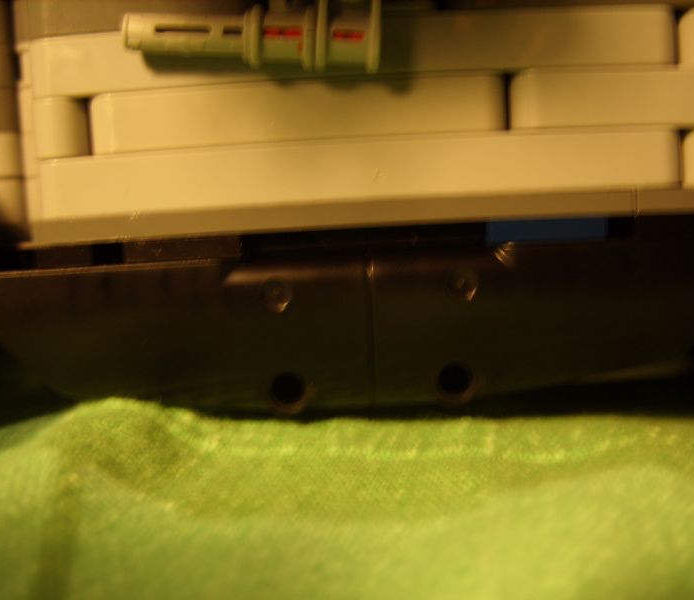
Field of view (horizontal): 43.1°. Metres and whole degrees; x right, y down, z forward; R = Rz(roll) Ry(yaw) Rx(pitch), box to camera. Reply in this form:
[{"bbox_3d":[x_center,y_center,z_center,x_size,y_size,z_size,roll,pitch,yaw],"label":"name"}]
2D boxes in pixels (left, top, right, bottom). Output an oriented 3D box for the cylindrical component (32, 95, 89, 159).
[{"bbox_3d":[-0.039,-0.023,0.120,0.007,0.008,0.008,-3,3,-1],"label":"cylindrical component"}]

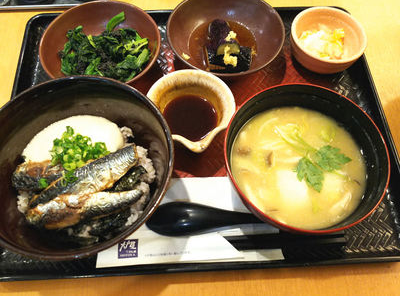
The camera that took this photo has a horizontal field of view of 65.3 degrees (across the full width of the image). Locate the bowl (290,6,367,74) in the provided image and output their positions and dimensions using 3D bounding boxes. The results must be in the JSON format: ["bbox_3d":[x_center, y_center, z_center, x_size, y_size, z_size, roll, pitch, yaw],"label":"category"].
[{"bbox_3d":[0.143,-0.120,0.367,0.082,0.041,0.082,1,67,-2],"label":"bowl"}]

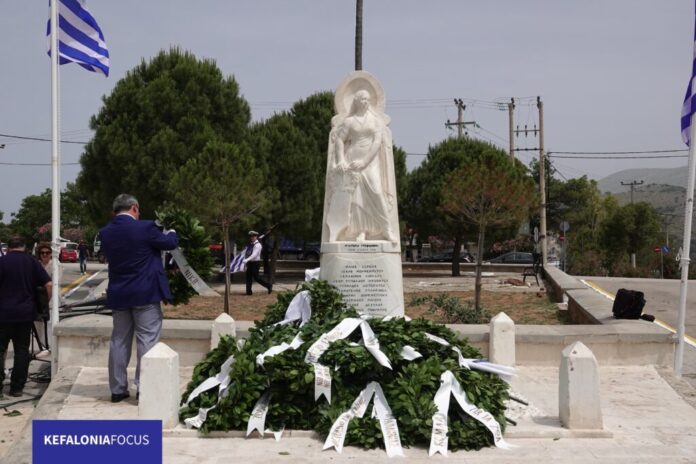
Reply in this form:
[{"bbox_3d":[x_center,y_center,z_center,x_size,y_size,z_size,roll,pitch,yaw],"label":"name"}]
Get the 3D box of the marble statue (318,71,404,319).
[{"bbox_3d":[0.142,-0.132,6.760,0.880,3.088,0.660,0,-2,0],"label":"marble statue"}]

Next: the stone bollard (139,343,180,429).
[{"bbox_3d":[-1.330,1.065,4.623,0.230,0.595,0.230,0,-2,0],"label":"stone bollard"}]

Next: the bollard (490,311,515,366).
[{"bbox_3d":[1.663,1.154,7.002,0.230,0.595,0.230,0,-2,0],"label":"bollard"}]

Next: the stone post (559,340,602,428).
[{"bbox_3d":[1.645,1.065,4.623,0.230,0.595,0.230,0,-2,0],"label":"stone post"}]

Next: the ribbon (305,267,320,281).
[{"bbox_3d":[-0.361,0.422,6.689,0.170,0.150,0.100,0,-2,0],"label":"ribbon"}]

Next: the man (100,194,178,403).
[{"bbox_3d":[-1.767,0.561,5.543,0.600,1.760,0.580,-1,-2,25],"label":"man"}]

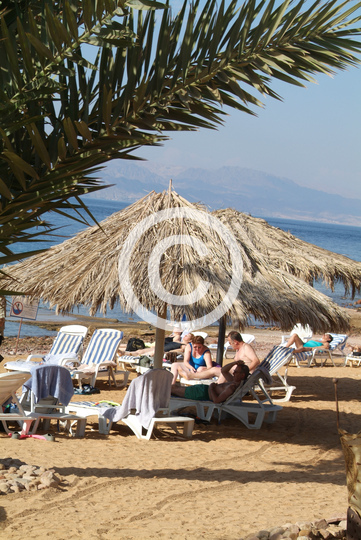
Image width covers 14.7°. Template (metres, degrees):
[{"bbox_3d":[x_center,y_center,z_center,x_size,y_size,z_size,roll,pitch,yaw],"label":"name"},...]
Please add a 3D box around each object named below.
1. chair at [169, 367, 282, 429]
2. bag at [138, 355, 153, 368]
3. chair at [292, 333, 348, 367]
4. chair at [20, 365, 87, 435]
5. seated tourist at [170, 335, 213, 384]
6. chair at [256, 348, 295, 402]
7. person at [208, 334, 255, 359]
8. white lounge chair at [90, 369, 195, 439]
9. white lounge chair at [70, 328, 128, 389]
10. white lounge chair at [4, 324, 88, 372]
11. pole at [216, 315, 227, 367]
[{"bbox_3d":[0.484,1.756,20.631,1.860,0.880,0.700,7,3,21],"label":"chair"},{"bbox_3d":[-0.595,1.547,23.392,0.230,0.240,0.180,7,3,17],"label":"bag"},{"bbox_3d":[2.893,1.731,30.893,1.800,0.760,0.700,3,3,-43],"label":"chair"},{"bbox_3d":[-1.856,1.592,18.345,0.700,0.880,1.860,5,3,-23],"label":"chair"},{"bbox_3d":[0.237,1.608,22.593,0.750,1.000,0.650,6,3,14],"label":"seated tourist"},{"bbox_3d":[0.958,1.701,23.228,1.860,0.920,0.700,4,3,-34],"label":"chair"},{"bbox_3d":[0.790,1.607,22.493,0.800,1.120,0.550,4,3,-31],"label":"person"},{"bbox_3d":[-0.769,1.691,18.708,1.860,0.880,0.700,8,3,43],"label":"white lounge chair"},{"bbox_3d":[-1.598,1.455,22.787,0.700,0.920,1.860,7,3,28],"label":"white lounge chair"},{"bbox_3d":[-2.235,1.381,23.064,0.700,0.920,1.860,7,3,28],"label":"white lounge chair"},{"bbox_3d":[0.745,0.633,23.347,0.110,2.450,0.110,6,3,0],"label":"pole"}]

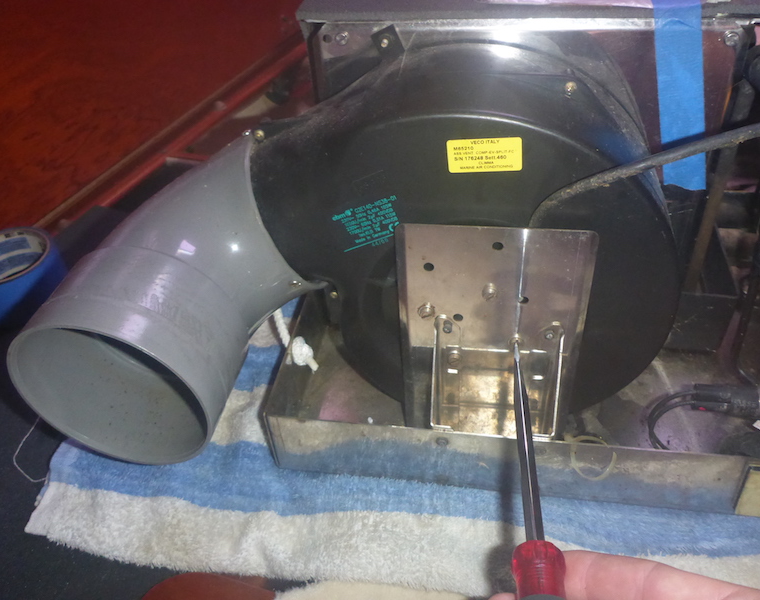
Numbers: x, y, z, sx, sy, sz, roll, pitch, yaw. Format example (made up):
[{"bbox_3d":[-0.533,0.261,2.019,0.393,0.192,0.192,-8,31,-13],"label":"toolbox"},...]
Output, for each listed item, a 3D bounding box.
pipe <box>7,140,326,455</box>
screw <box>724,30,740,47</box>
[{"bbox_3d":[-0.110,-0.007,0.401,0.161,0.114,0.174,-23,30,27],"label":"pipe"},{"bbox_3d":[0.197,-0.145,0.361,0.008,0.008,0.005,3,39,9],"label":"screw"}]

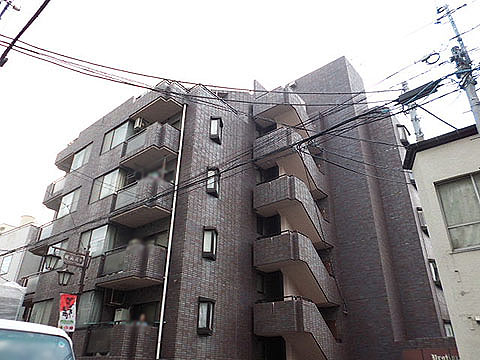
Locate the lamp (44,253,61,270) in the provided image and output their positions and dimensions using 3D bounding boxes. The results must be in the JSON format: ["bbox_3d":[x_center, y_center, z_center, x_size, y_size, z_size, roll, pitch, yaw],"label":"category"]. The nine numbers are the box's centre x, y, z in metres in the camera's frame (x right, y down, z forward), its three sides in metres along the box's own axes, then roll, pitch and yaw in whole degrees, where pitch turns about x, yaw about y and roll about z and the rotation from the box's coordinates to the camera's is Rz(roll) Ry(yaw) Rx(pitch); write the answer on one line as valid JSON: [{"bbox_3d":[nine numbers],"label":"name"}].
[{"bbox_3d":[-5.948,2.585,11.436,0.420,0.500,0.420,-20,-35,34],"label":"lamp"}]

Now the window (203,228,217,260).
[{"bbox_3d":[-1.109,2.513,14.332,0.320,1.300,0.780,-20,-35,34],"label":"window"}]

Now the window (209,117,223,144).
[{"bbox_3d":[-1.026,-2.394,16.945,0.320,1.320,0.780,-20,-35,34],"label":"window"}]

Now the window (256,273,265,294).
[{"bbox_3d":[0.914,4.674,16.294,0.130,0.810,0.530,-21,-35,35],"label":"window"}]

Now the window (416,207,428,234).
[{"bbox_3d":[9.801,2.125,19.132,0.260,1.250,0.800,-21,-35,35],"label":"window"}]

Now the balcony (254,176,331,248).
[{"bbox_3d":[2.644,1.818,18.025,2.170,2.690,3.450,-20,-35,34],"label":"balcony"}]

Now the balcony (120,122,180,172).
[{"bbox_3d":[-4.155,-1.483,16.947,2.670,1.360,1.260,-21,-35,35],"label":"balcony"}]

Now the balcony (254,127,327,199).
[{"bbox_3d":[2.685,-0.622,19.324,2.170,2.660,3.450,-20,-35,34],"label":"balcony"}]

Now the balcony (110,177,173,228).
[{"bbox_3d":[-4.133,0.974,15.348,2.600,1.380,1.300,-20,-35,34],"label":"balcony"}]

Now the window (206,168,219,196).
[{"bbox_3d":[-1.092,0.109,15.818,0.260,1.260,0.760,-21,-35,35],"label":"window"}]

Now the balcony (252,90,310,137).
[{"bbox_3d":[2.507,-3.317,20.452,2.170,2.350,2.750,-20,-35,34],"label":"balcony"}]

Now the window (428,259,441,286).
[{"bbox_3d":[9.757,4.612,17.783,0.260,1.250,0.800,-21,-35,35],"label":"window"}]

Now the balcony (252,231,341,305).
[{"bbox_3d":[2.648,4.279,16.537,2.110,2.630,3.820,-21,-35,35],"label":"balcony"}]

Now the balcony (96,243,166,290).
[{"bbox_3d":[-4.241,3.474,14.258,2.670,1.360,1.260,-21,-35,35],"label":"balcony"}]

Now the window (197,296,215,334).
[{"bbox_3d":[-1.178,5.013,13.158,0.260,1.300,0.760,-21,-35,35],"label":"window"}]

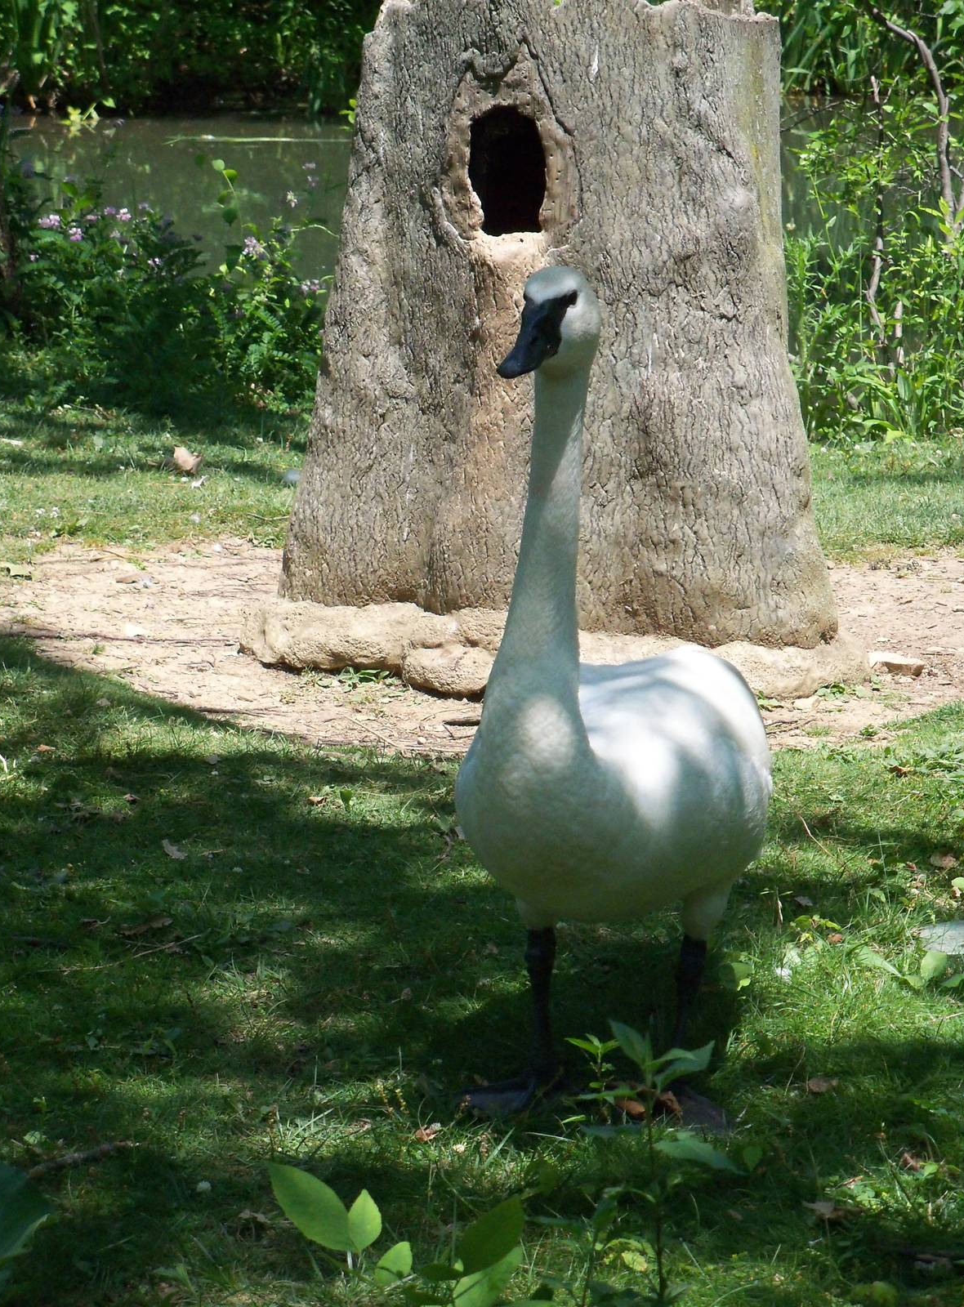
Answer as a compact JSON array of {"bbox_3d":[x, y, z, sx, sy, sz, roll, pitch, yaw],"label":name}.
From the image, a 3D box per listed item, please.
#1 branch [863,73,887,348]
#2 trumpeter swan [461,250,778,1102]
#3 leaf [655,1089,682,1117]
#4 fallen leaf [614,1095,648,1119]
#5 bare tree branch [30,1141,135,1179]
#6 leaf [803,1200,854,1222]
[{"bbox_3d":[1.075,-1.209,12.809,0.064,0.742,0.090,0,10,0],"label":"branch"},{"bbox_3d":[0.177,0.018,6.088,0.350,1.096,0.750,4,11,22],"label":"trumpeter swan"},{"bbox_3d":[0.240,0.576,6.004,0.036,0.026,0.036,0,10,0],"label":"leaf"},{"bbox_3d":[0.191,0.581,5.990,0.045,0.022,0.040,0,10,0],"label":"fallen leaf"},{"bbox_3d":[-0.491,0.624,5.763,0.022,0.020,0.165,9,14,42],"label":"bare tree branch"},{"bbox_3d":[0.411,0.660,5.550,0.056,0.018,0.040,0,10,0],"label":"leaf"}]

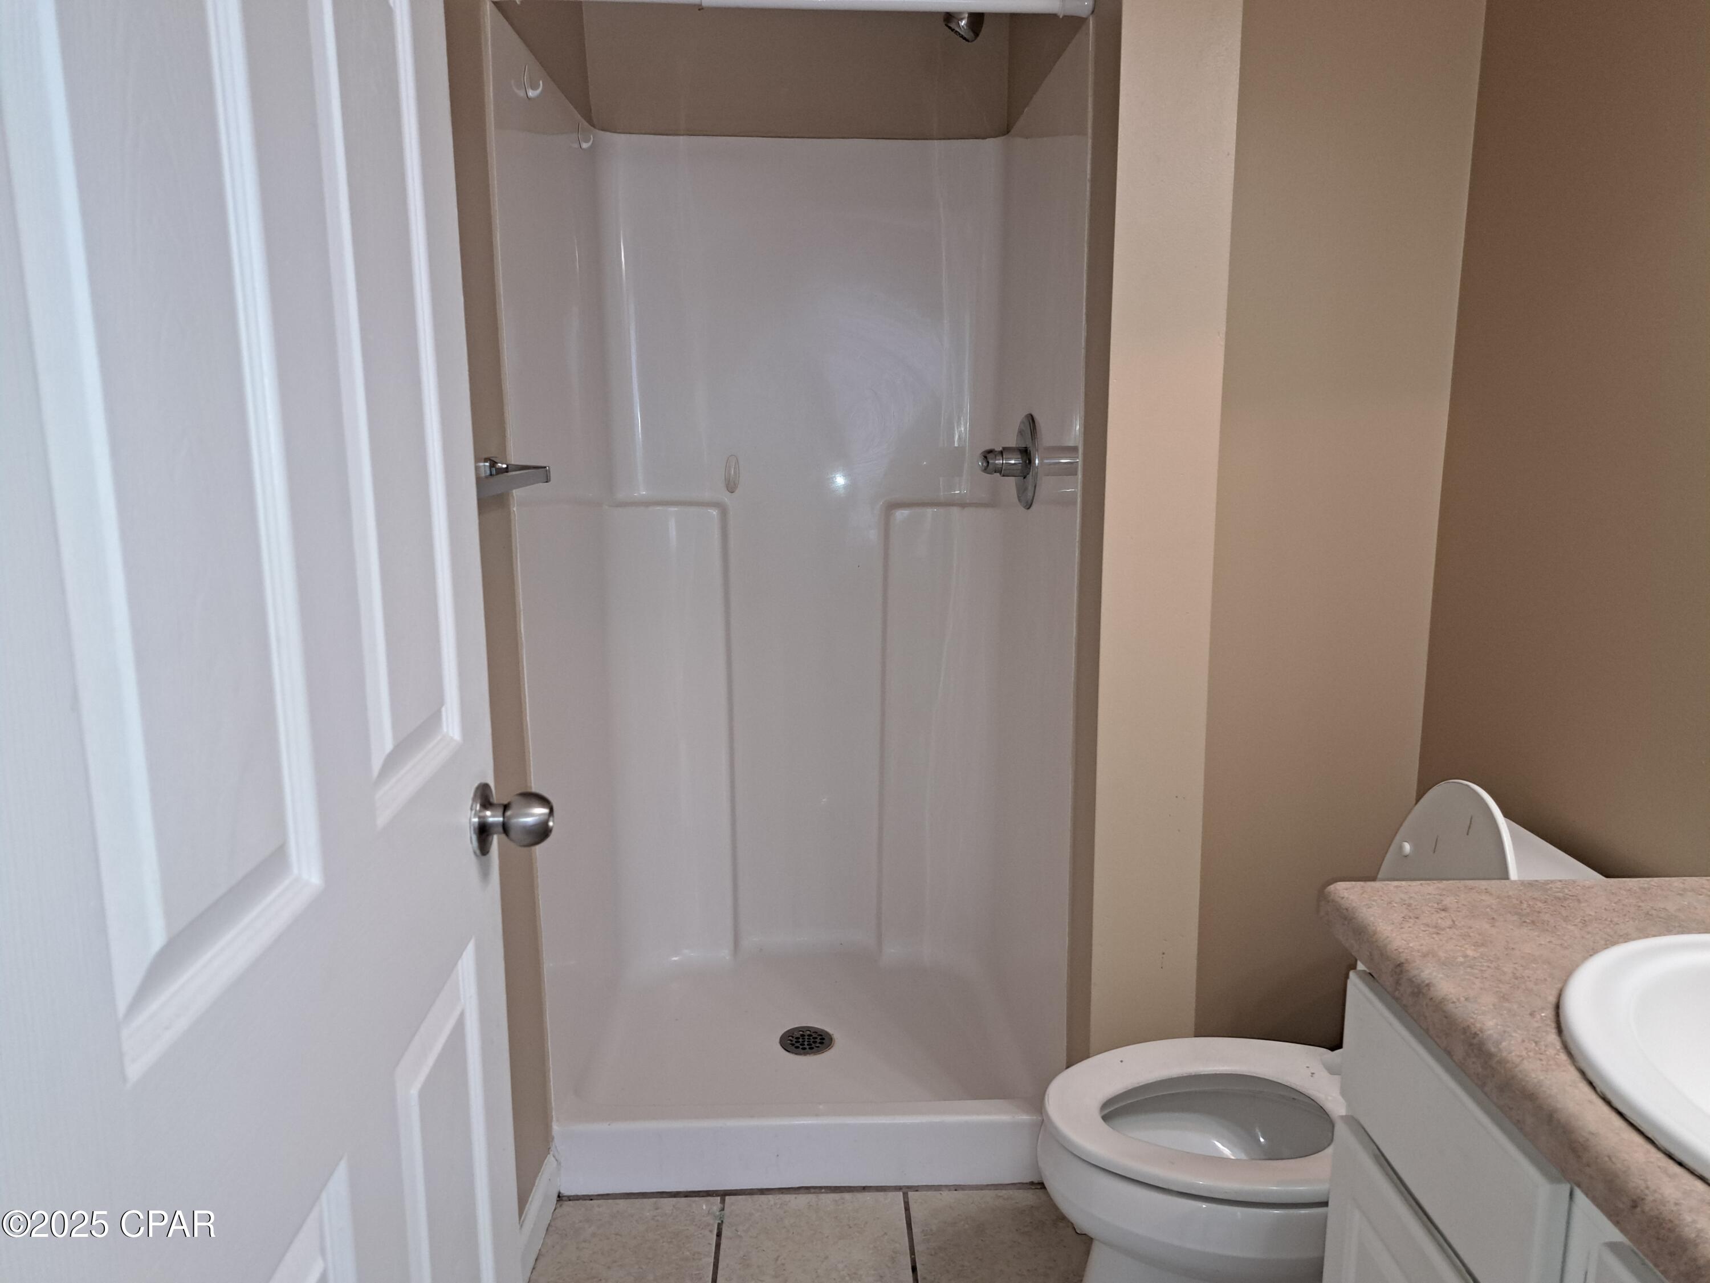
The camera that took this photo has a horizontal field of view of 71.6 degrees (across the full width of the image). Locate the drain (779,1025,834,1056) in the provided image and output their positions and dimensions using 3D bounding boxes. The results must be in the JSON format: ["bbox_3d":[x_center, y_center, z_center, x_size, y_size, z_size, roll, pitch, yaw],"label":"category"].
[{"bbox_3d":[-0.100,0.826,2.447,0.109,0.008,0.109,-1,10,-2],"label":"drain"}]

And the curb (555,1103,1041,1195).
[{"bbox_3d":[-0.072,0.867,2.048,0.863,0.126,0.068,-1,10,-2],"label":"curb"}]

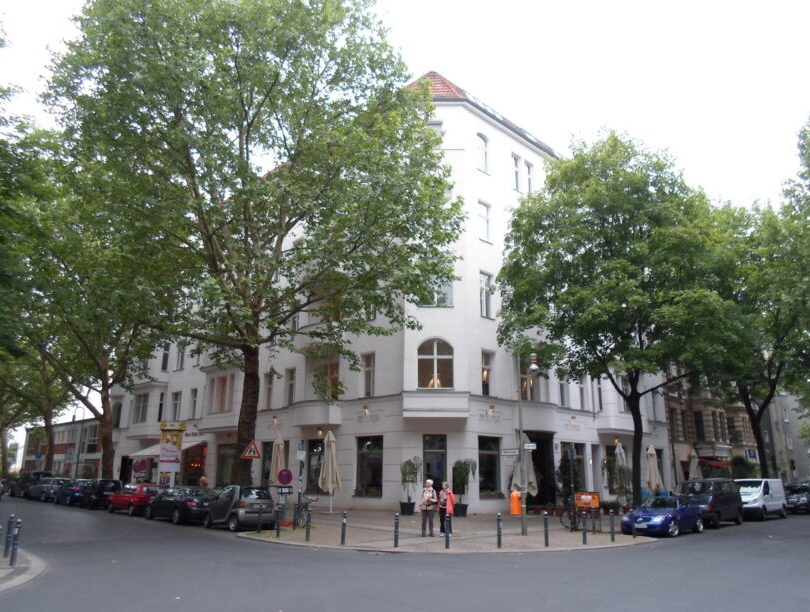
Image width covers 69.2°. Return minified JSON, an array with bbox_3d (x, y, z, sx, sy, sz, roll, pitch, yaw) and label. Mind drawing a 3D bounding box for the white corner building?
[{"bbox_3d":[-3.127,2.389,46.504,36.000,25.000,24.500,-15,-23,43],"label":"white corner building"}]

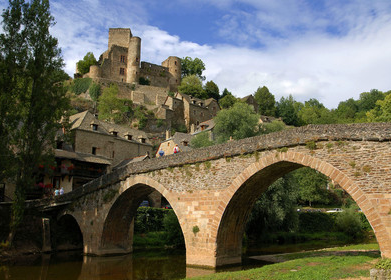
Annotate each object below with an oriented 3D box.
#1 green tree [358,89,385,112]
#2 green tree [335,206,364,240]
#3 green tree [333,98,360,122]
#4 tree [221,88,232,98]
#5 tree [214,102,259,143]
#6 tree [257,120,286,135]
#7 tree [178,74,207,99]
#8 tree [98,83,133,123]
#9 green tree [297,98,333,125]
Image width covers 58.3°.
[{"bbox_3d":[62.590,-13.550,125.000,10.340,9.440,9.500,0,-12,0],"label":"green tree"},{"bbox_3d":[24.605,13.185,55.544,4.200,5.200,4.000,0,-10,0],"label":"green tree"},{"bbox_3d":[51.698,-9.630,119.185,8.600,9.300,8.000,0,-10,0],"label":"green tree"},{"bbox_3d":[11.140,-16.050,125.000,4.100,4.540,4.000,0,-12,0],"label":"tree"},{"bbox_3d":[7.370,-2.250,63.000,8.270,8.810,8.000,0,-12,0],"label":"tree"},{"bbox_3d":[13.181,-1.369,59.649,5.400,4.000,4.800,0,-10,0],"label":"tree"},{"bbox_3d":[-1.030,-17.970,120.000,10.270,8.720,9.500,0,-12,0],"label":"tree"},{"bbox_3d":[-23.280,-10.910,102.000,10.480,11.410,9.500,0,-12,0],"label":"tree"},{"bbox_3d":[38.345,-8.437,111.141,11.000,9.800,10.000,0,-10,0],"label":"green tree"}]

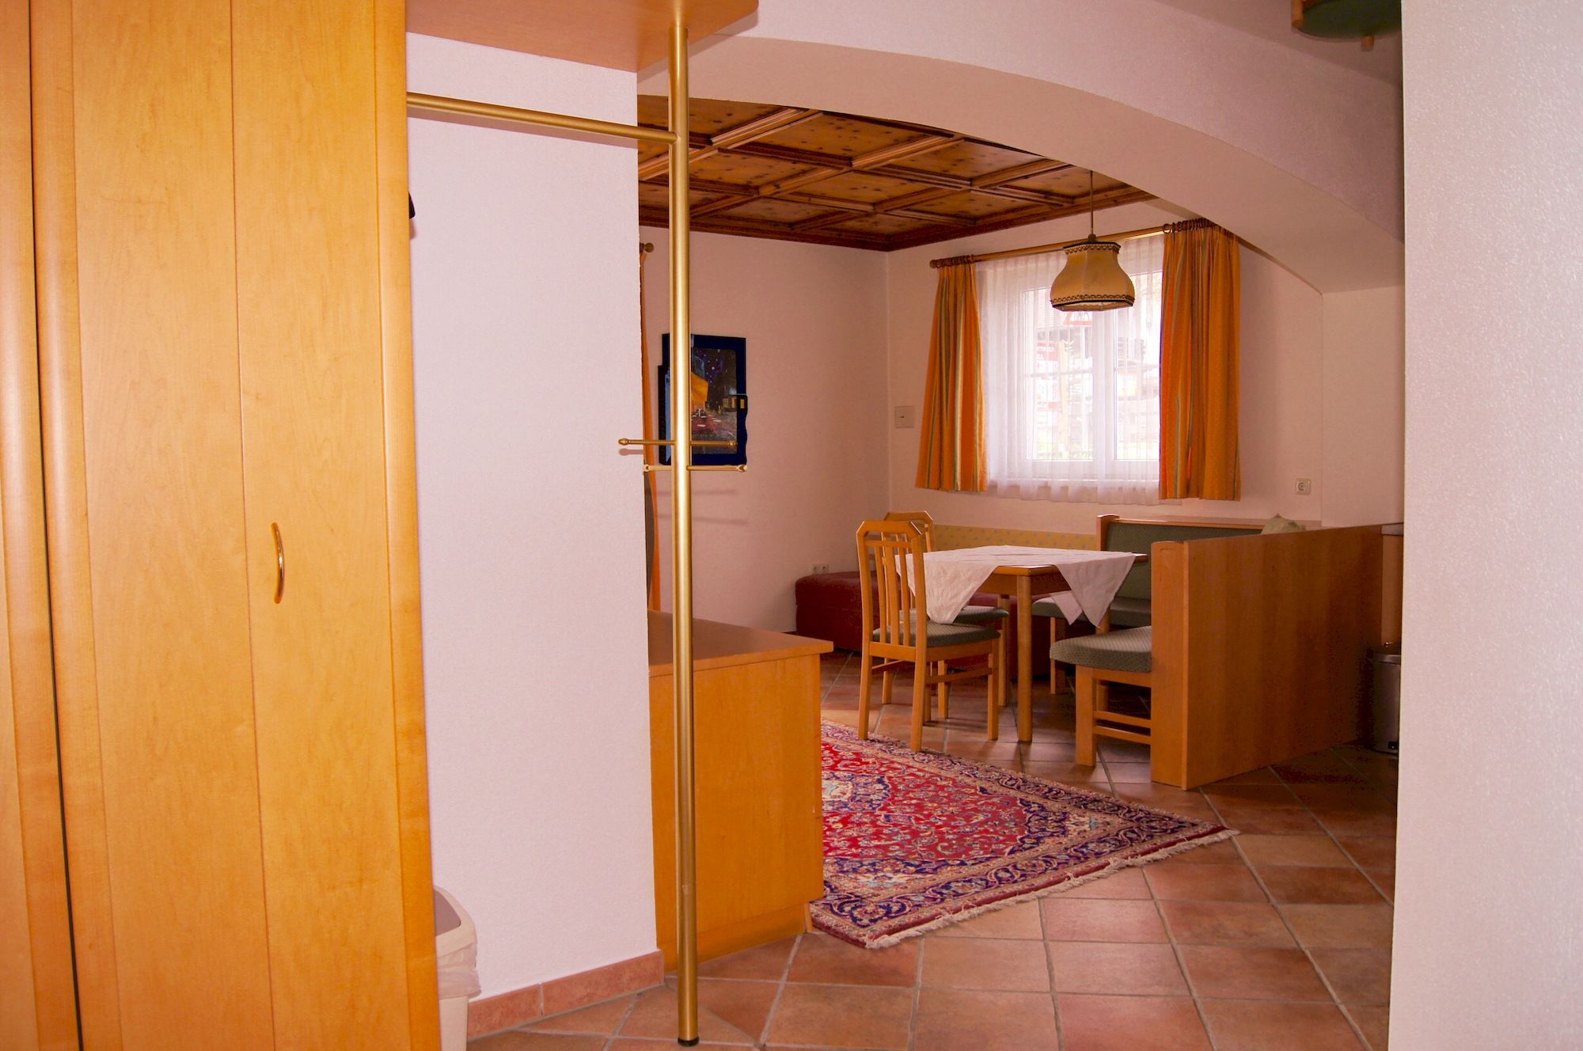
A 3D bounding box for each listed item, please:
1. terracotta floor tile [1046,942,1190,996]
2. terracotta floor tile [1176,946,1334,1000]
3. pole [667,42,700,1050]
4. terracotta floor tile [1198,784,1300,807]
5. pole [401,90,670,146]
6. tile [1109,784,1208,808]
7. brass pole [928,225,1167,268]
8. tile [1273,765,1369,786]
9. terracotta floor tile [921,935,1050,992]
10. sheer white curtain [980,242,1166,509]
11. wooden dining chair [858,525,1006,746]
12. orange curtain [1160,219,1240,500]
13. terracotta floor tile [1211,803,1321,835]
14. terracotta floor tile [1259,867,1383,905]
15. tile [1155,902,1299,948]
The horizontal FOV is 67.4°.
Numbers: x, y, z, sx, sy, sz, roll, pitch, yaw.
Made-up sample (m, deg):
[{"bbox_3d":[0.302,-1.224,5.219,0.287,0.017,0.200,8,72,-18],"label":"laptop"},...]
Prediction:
[{"bbox_3d":[0.771,1.054,2.815,0.300,0.012,0.300,-1,3,8],"label":"terracotta floor tile"},{"bbox_3d":[1.078,1.049,2.775,0.300,0.012,0.300,-1,3,8],"label":"terracotta floor tile"},{"bbox_3d":[-0.216,0.040,2.390,0.042,2.064,0.042,-2,4,-34],"label":"pole"},{"bbox_3d":[1.626,0.963,4.197,0.300,0.012,0.300,-1,3,8],"label":"terracotta floor tile"},{"bbox_3d":[-0.487,-0.768,2.238,0.620,0.025,0.025,-3,4,-34],"label":"pole"},{"bbox_3d":[1.322,0.968,4.230,0.300,0.012,0.300,-1,3,8],"label":"tile"},{"bbox_3d":[1.528,-1.644,6.957,0.036,0.036,2.200,-3,6,-34],"label":"brass pole"},{"bbox_3d":[1.936,0.926,4.371,0.300,0.012,0.290,0,3,9],"label":"tile"},{"bbox_3d":[0.464,1.058,2.855,0.300,0.012,0.300,-1,3,8],"label":"terracotta floor tile"},{"bbox_3d":[1.670,-0.895,7.027,0.130,1.450,1.450,-3,4,-34],"label":"sheer white curtain"},{"bbox_3d":[0.589,0.459,5.180,0.490,0.940,0.435,-3,4,-34],"label":"wooden dining chair"},{"bbox_3d":[2.123,-0.843,6.181,0.110,1.450,0.460,-3,4,-34],"label":"orange curtain"},{"bbox_3d":[1.545,0.964,3.835,0.300,0.012,0.290,0,3,9],"label":"terracotta floor tile"},{"bbox_3d":[1.475,1.012,3.322,0.300,0.012,0.300,-1,3,8],"label":"terracotta floor tile"},{"bbox_3d":[1.105,1.018,3.012,0.300,0.012,0.290,0,3,9],"label":"tile"}]

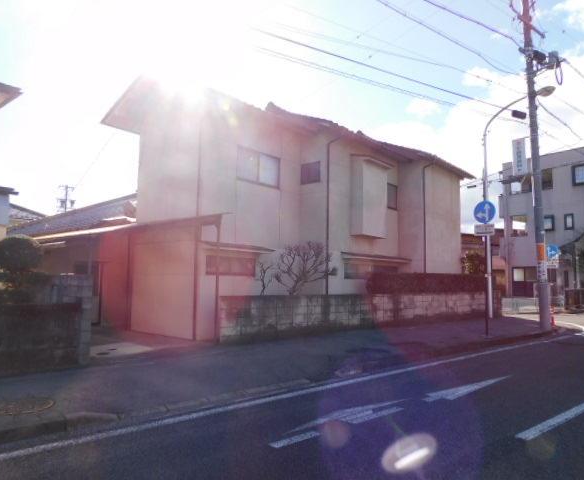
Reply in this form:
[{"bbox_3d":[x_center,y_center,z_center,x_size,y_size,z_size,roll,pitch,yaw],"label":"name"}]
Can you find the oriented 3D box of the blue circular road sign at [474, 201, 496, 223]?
[{"bbox_3d":[5.290,-0.758,12.150,0.050,0.600,0.600,4,-5,-39],"label":"blue circular road sign"}]

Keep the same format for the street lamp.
[{"bbox_3d":[8.231,-1.202,15.982,0.300,8.150,2.520,4,-5,-39],"label":"street lamp"}]

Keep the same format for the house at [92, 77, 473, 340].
[{"bbox_3d":[1.459,-0.799,16.080,6.050,7.250,14.000,-3,-5,39],"label":"house"}]

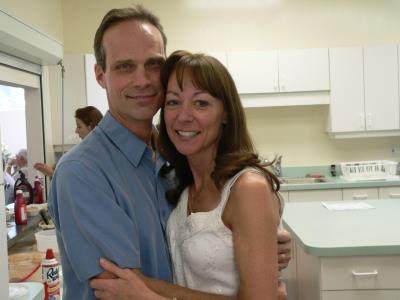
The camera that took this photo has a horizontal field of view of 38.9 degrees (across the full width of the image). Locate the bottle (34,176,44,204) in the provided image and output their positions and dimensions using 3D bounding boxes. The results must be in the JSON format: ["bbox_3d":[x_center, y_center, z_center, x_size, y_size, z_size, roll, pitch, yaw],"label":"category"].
[{"bbox_3d":[-1.248,0.316,4.400,0.073,0.213,0.066,-3,3,-24],"label":"bottle"}]

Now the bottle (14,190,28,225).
[{"bbox_3d":[-1.103,0.355,3.500,0.073,0.210,0.066,-4,3,-26],"label":"bottle"}]

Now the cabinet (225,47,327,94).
[{"bbox_3d":[0.715,-0.719,5.295,0.920,0.385,0.330,-2,3,0],"label":"cabinet"}]

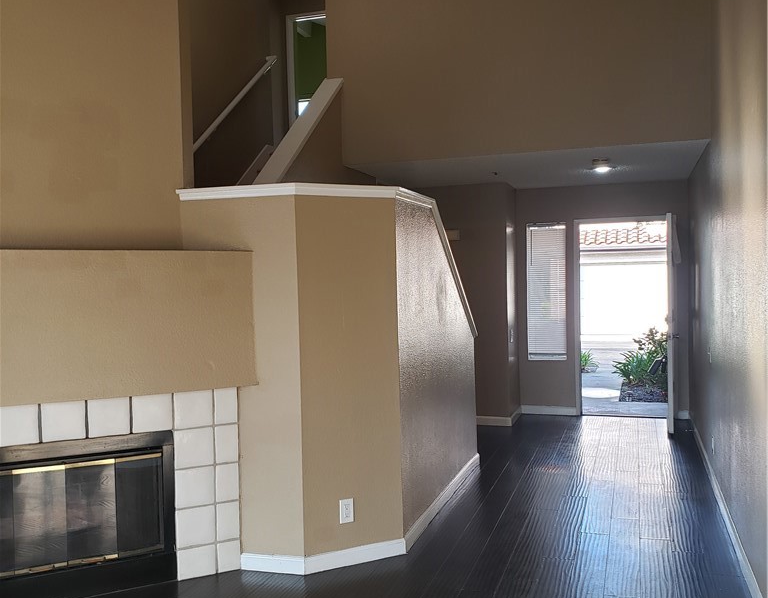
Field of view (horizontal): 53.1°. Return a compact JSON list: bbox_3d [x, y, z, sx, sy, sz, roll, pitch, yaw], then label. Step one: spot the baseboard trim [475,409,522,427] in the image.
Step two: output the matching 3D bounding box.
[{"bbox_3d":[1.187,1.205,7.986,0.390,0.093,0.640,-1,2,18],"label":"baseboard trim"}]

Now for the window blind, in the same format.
[{"bbox_3d":[1.725,-0.073,8.115,0.406,1.425,0.040,-1,2,18],"label":"window blind"}]

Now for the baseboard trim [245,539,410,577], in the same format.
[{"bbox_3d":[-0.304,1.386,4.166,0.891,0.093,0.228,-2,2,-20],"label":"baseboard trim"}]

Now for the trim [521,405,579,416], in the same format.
[{"bbox_3d":[1.748,1.187,8.130,0.593,0.093,0.018,-1,2,18],"label":"trim"}]

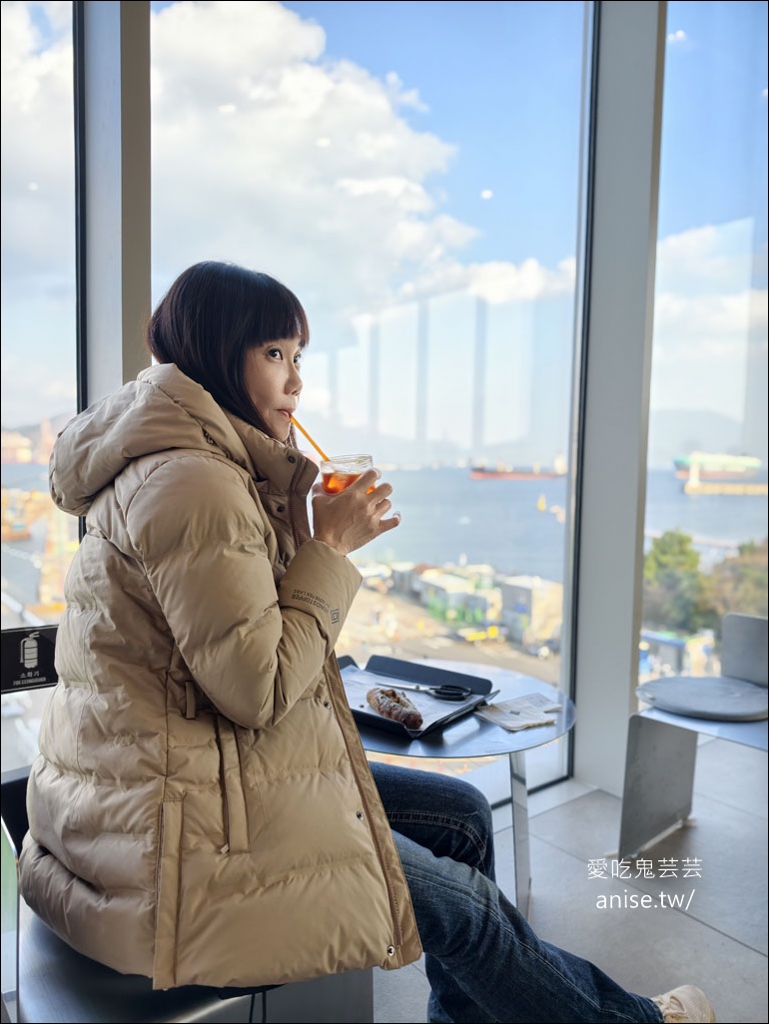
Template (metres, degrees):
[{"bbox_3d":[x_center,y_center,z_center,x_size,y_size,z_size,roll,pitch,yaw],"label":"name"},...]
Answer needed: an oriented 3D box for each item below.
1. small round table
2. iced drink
[{"bbox_3d":[0.086,0.643,1.540,0.624,0.490,0.624,1,4,0],"label":"small round table"},{"bbox_3d":[-0.048,-0.028,0.955,0.073,0.095,0.073,-5,3,0],"label":"iced drink"}]

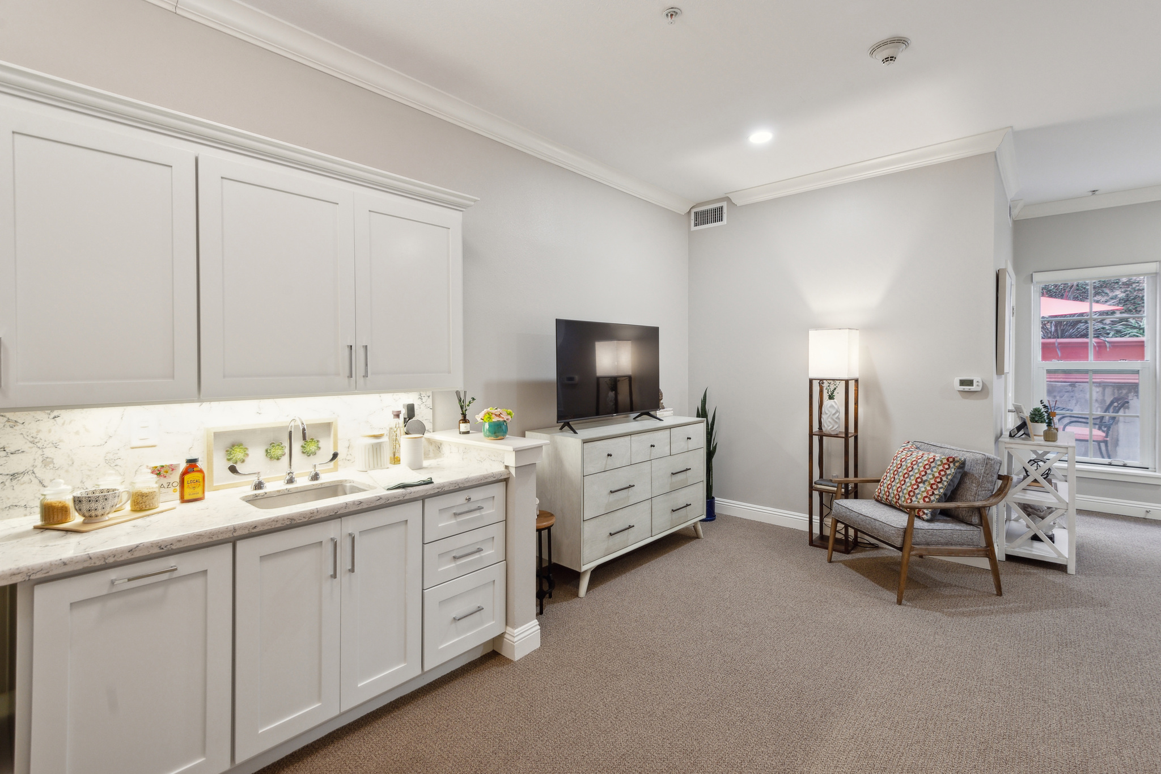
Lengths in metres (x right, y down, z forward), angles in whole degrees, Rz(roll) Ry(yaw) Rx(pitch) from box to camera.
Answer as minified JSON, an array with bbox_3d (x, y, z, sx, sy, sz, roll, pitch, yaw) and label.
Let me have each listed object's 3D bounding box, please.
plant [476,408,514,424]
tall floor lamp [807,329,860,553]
[{"bbox_3d":[-0.429,0.143,2.585,0.165,0.080,0.175,0,2,0],"label":"plant"},{"bbox_3d":[1.878,0.379,3.821,0.262,1.590,0.262,2,3,42],"label":"tall floor lamp"}]

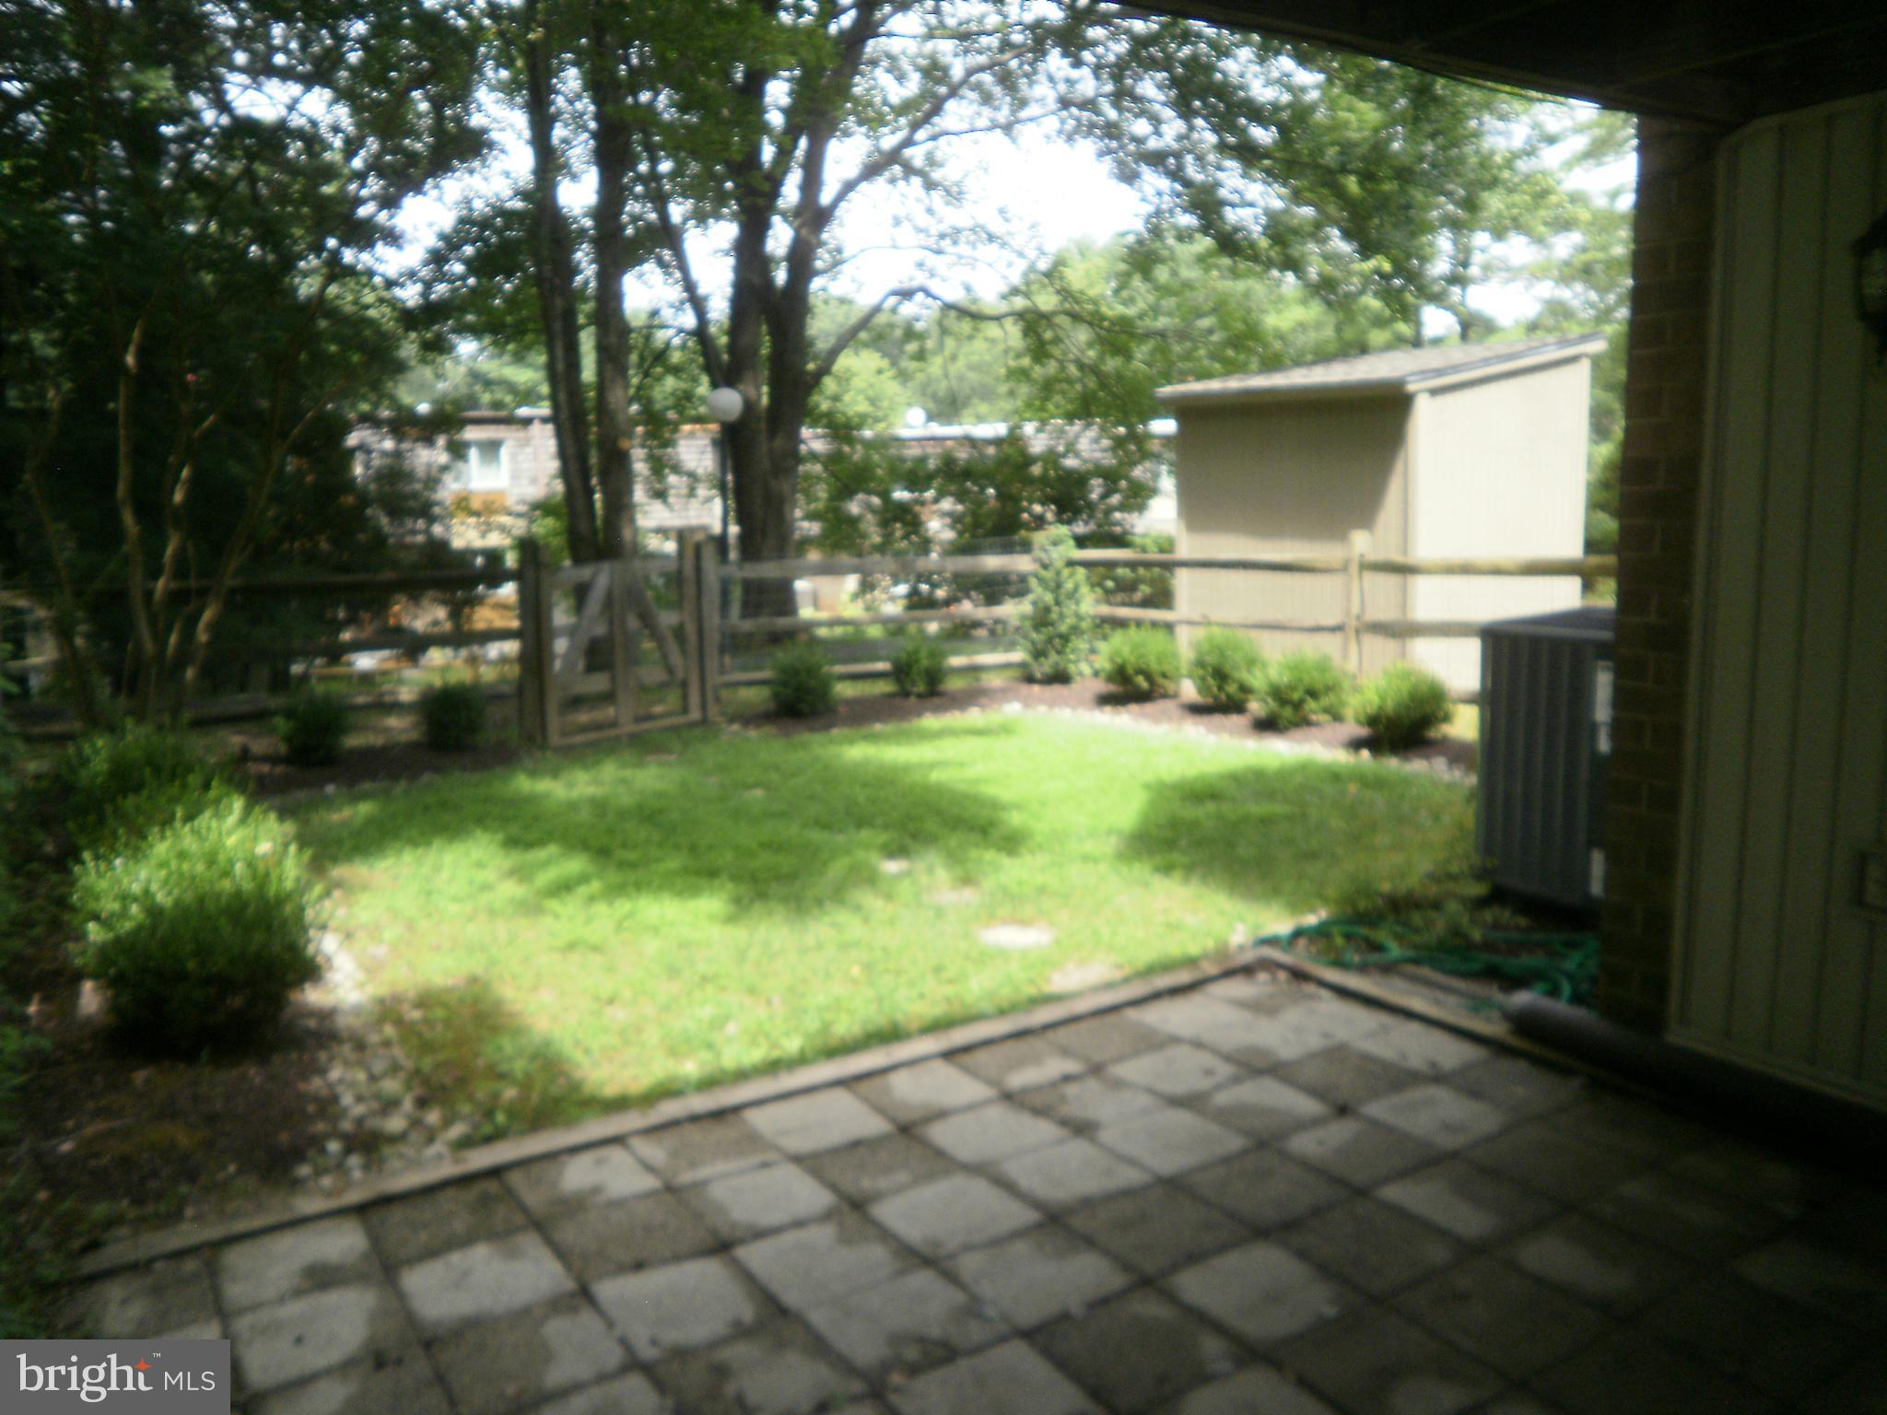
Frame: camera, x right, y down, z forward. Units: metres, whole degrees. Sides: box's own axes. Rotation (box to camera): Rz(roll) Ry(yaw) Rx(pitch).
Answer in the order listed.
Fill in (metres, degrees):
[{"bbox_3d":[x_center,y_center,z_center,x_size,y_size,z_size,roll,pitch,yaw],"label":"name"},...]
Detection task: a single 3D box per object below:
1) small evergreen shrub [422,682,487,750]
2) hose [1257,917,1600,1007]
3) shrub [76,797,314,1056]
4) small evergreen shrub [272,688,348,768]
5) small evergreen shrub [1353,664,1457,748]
[{"bbox_3d":[-3.281,0.064,9.500,0.460,0.460,0.460,-1,7,0],"label":"small evergreen shrub"},{"bbox_3d":[1.614,0.783,4.681,1.120,0.100,0.820,1,7,17],"label":"hose"},{"bbox_3d":[-2.333,0.674,4.420,0.770,0.680,0.770,-1,7,0],"label":"shrub"},{"bbox_3d":[-4.056,0.118,9.100,0.470,0.490,0.470,-1,7,0],"label":"small evergreen shrub"},{"bbox_3d":[2.860,-0.023,8.800,0.610,0.530,0.610,-1,7,0],"label":"small evergreen shrub"}]

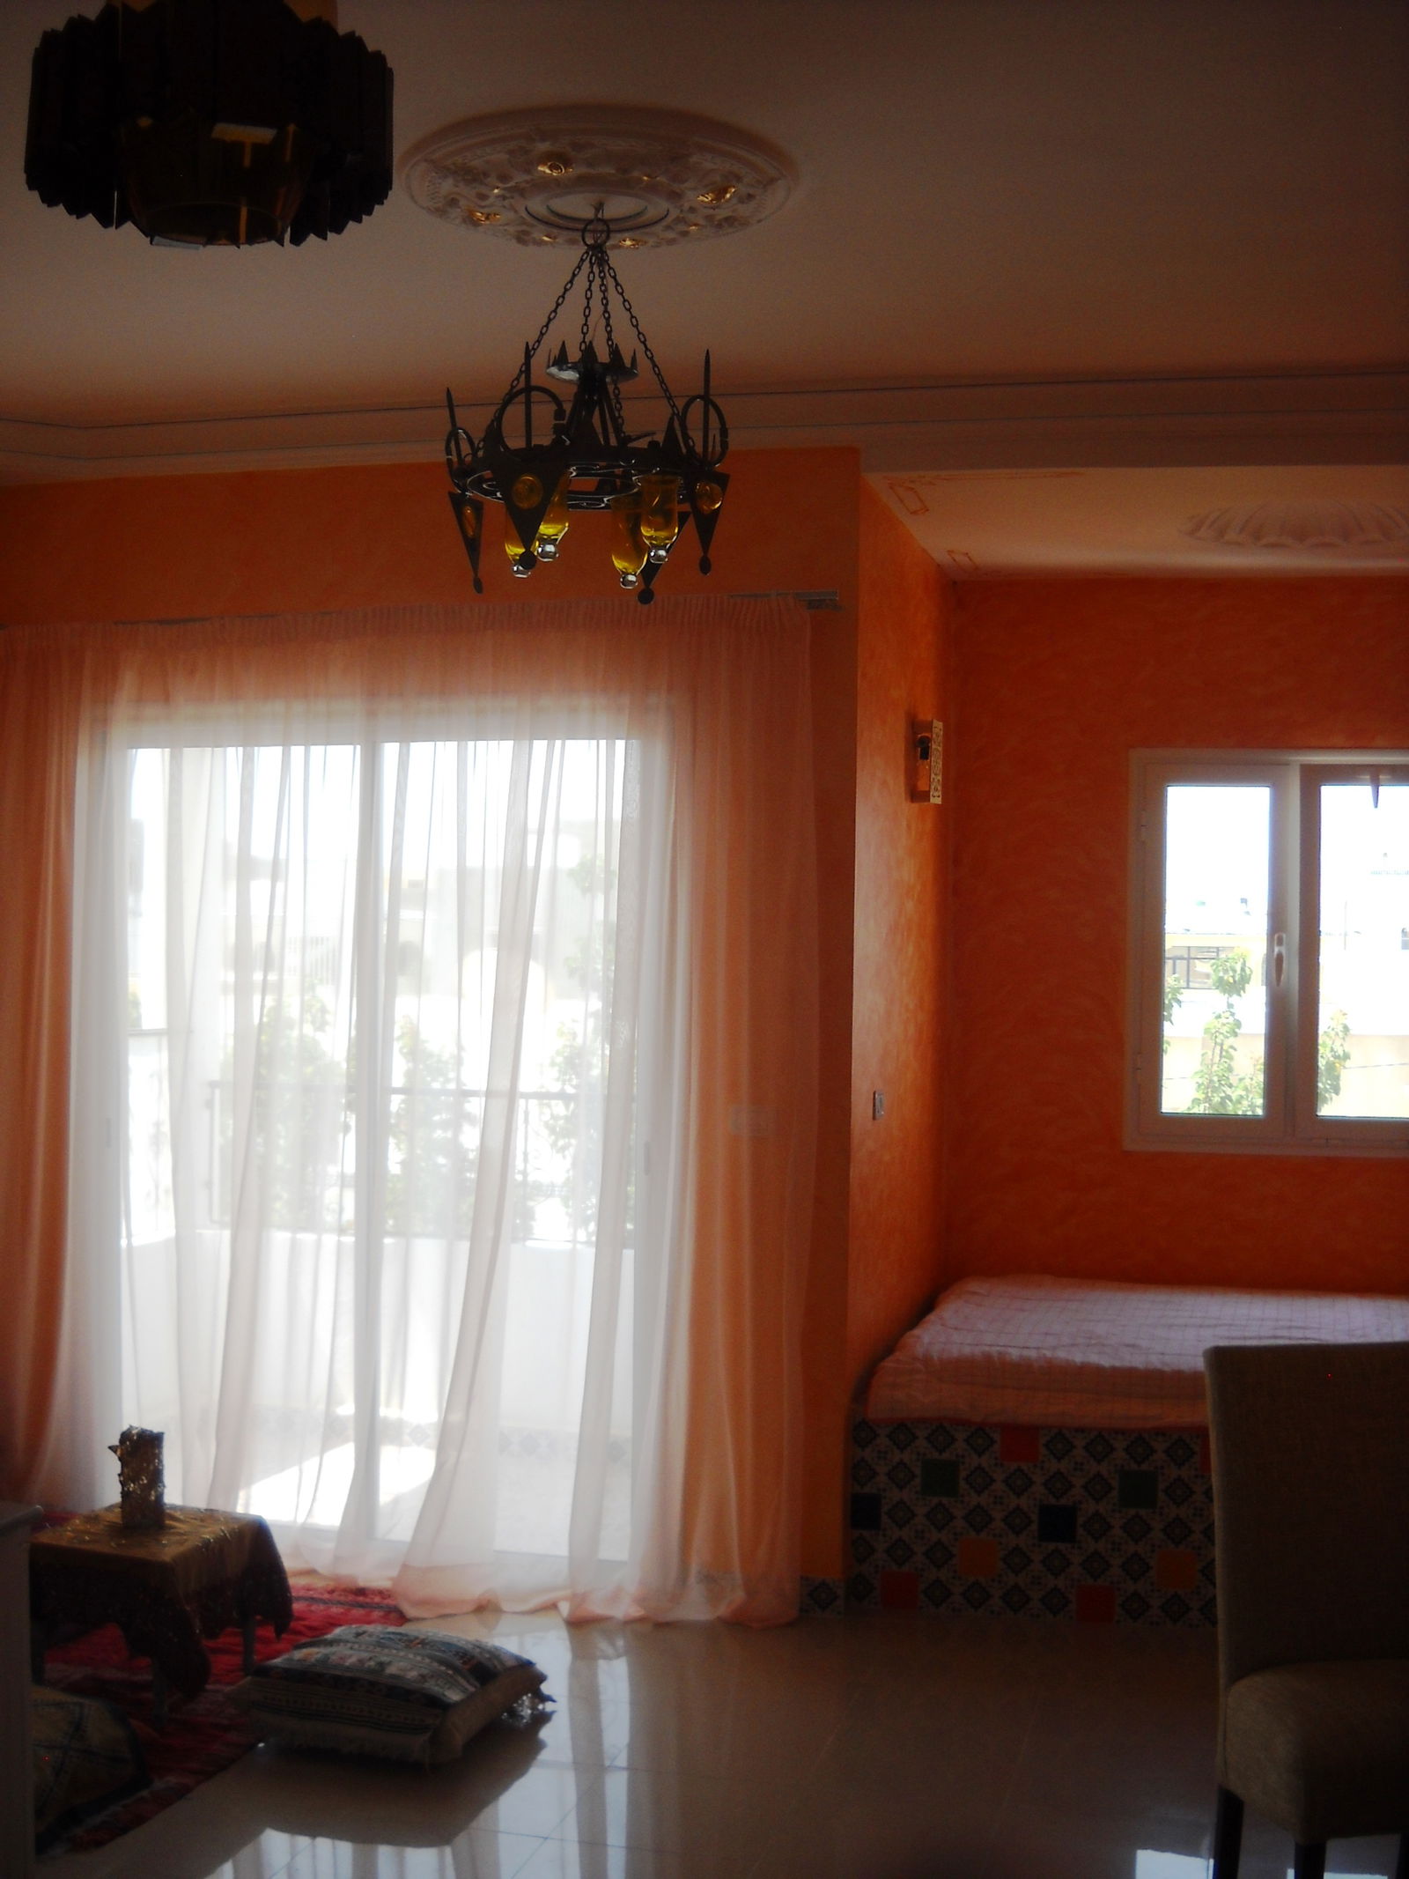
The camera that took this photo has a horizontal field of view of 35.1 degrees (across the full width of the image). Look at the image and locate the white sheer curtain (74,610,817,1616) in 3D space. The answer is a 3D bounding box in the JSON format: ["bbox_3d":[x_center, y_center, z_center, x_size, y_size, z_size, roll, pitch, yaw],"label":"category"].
[{"bbox_3d":[-0.793,0.423,5.825,2.200,2.580,0.210,1,0,14],"label":"white sheer curtain"}]

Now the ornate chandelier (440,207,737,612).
[{"bbox_3d":[-0.207,-0.978,4.027,0.520,0.680,0.520,1,0,0],"label":"ornate chandelier"}]

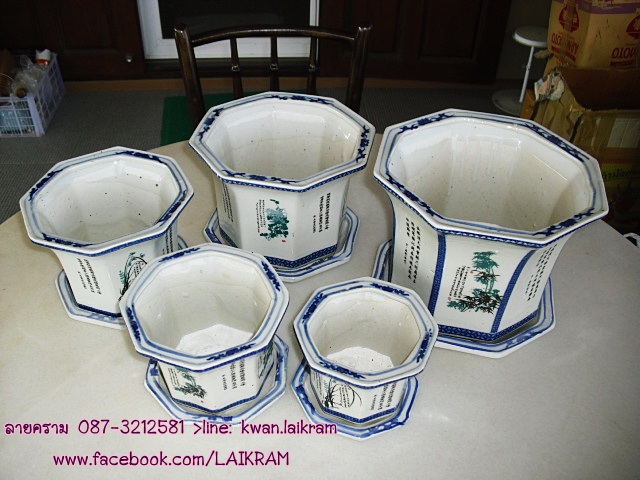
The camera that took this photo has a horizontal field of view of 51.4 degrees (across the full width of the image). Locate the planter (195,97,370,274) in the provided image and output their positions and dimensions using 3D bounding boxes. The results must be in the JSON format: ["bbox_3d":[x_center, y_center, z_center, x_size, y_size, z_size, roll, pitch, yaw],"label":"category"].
[{"bbox_3d":[-0.055,-0.081,1.035,0.256,0.190,0.256,9,41,7],"label":"planter"}]

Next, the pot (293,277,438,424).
[{"bbox_3d":[0.056,0.146,0.857,0.169,0.114,0.169,18,43,17],"label":"pot"}]

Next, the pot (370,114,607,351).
[{"bbox_3d":[0.218,-0.009,0.939,0.287,0.223,0.287,9,41,8],"label":"pot"}]

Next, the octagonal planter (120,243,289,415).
[{"bbox_3d":[-0.137,0.122,0.834,0.189,0.132,0.189,13,42,12],"label":"octagonal planter"}]

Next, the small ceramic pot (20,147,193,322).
[{"bbox_3d":[-0.288,0.001,0.946,0.214,0.159,0.214,-18,45,-22],"label":"small ceramic pot"}]

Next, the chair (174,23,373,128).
[{"bbox_3d":[-0.088,0.039,1.508,0.430,0.880,0.480,-1,41,-4],"label":"chair"}]

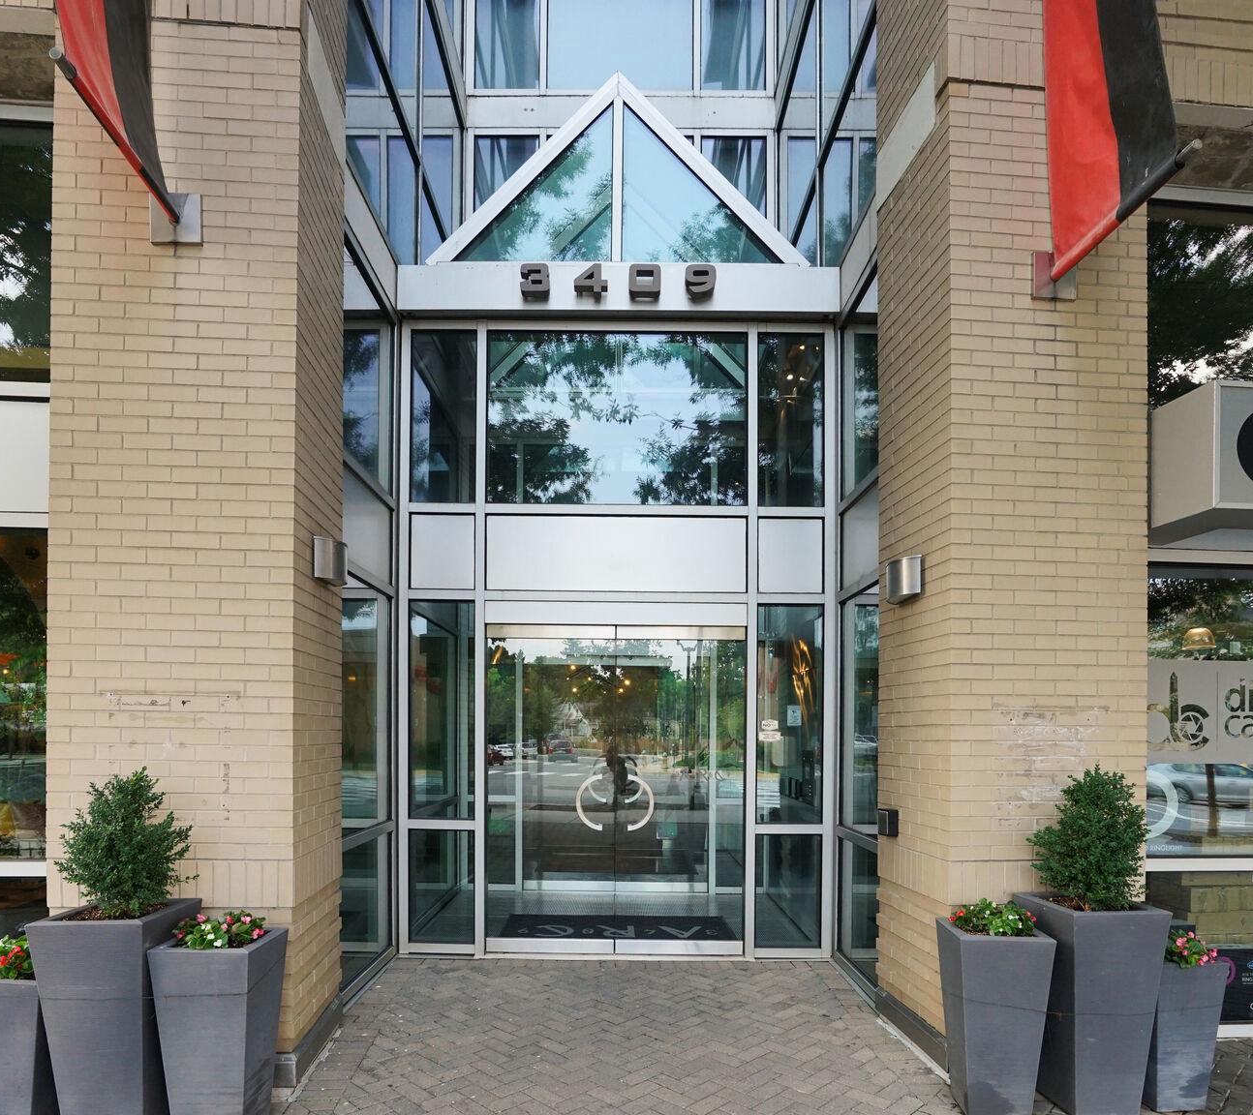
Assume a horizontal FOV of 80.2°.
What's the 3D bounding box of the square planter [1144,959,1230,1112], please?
[{"bbox_3d":[2.290,1.965,3.150,0.290,0.610,0.290,0,0,-5],"label":"square planter"}]

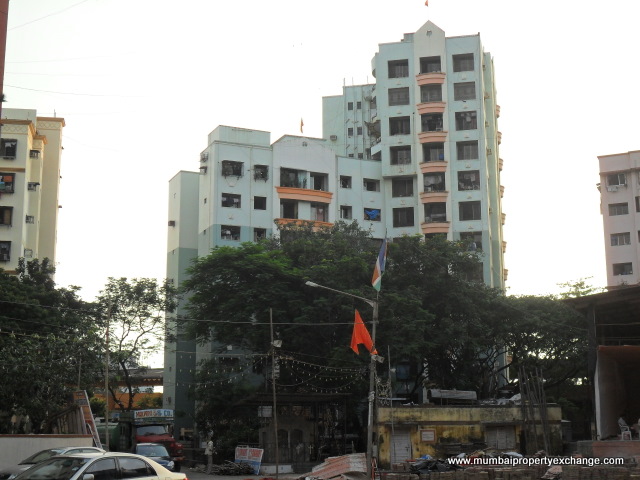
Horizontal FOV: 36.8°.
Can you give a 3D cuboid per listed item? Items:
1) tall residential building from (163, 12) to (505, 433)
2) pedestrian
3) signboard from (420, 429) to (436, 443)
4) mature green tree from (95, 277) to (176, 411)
[{"bbox_3d":[1.400,0.083,97.238,34.000,40.600,20.000,0,-11,-2],"label":"tall residential building"},{"bbox_3d":[-4.663,9.076,40.759,0.420,1.669,0.500,-3,-11,12],"label":"pedestrian"},{"bbox_3d":[5.056,9.134,44.803,0.750,0.620,0.060,0,-11,-3],"label":"signboard"},{"bbox_3d":[-10.878,7.566,56.563,5.068,10.827,4.800,1,-11,-8],"label":"mature green tree"}]

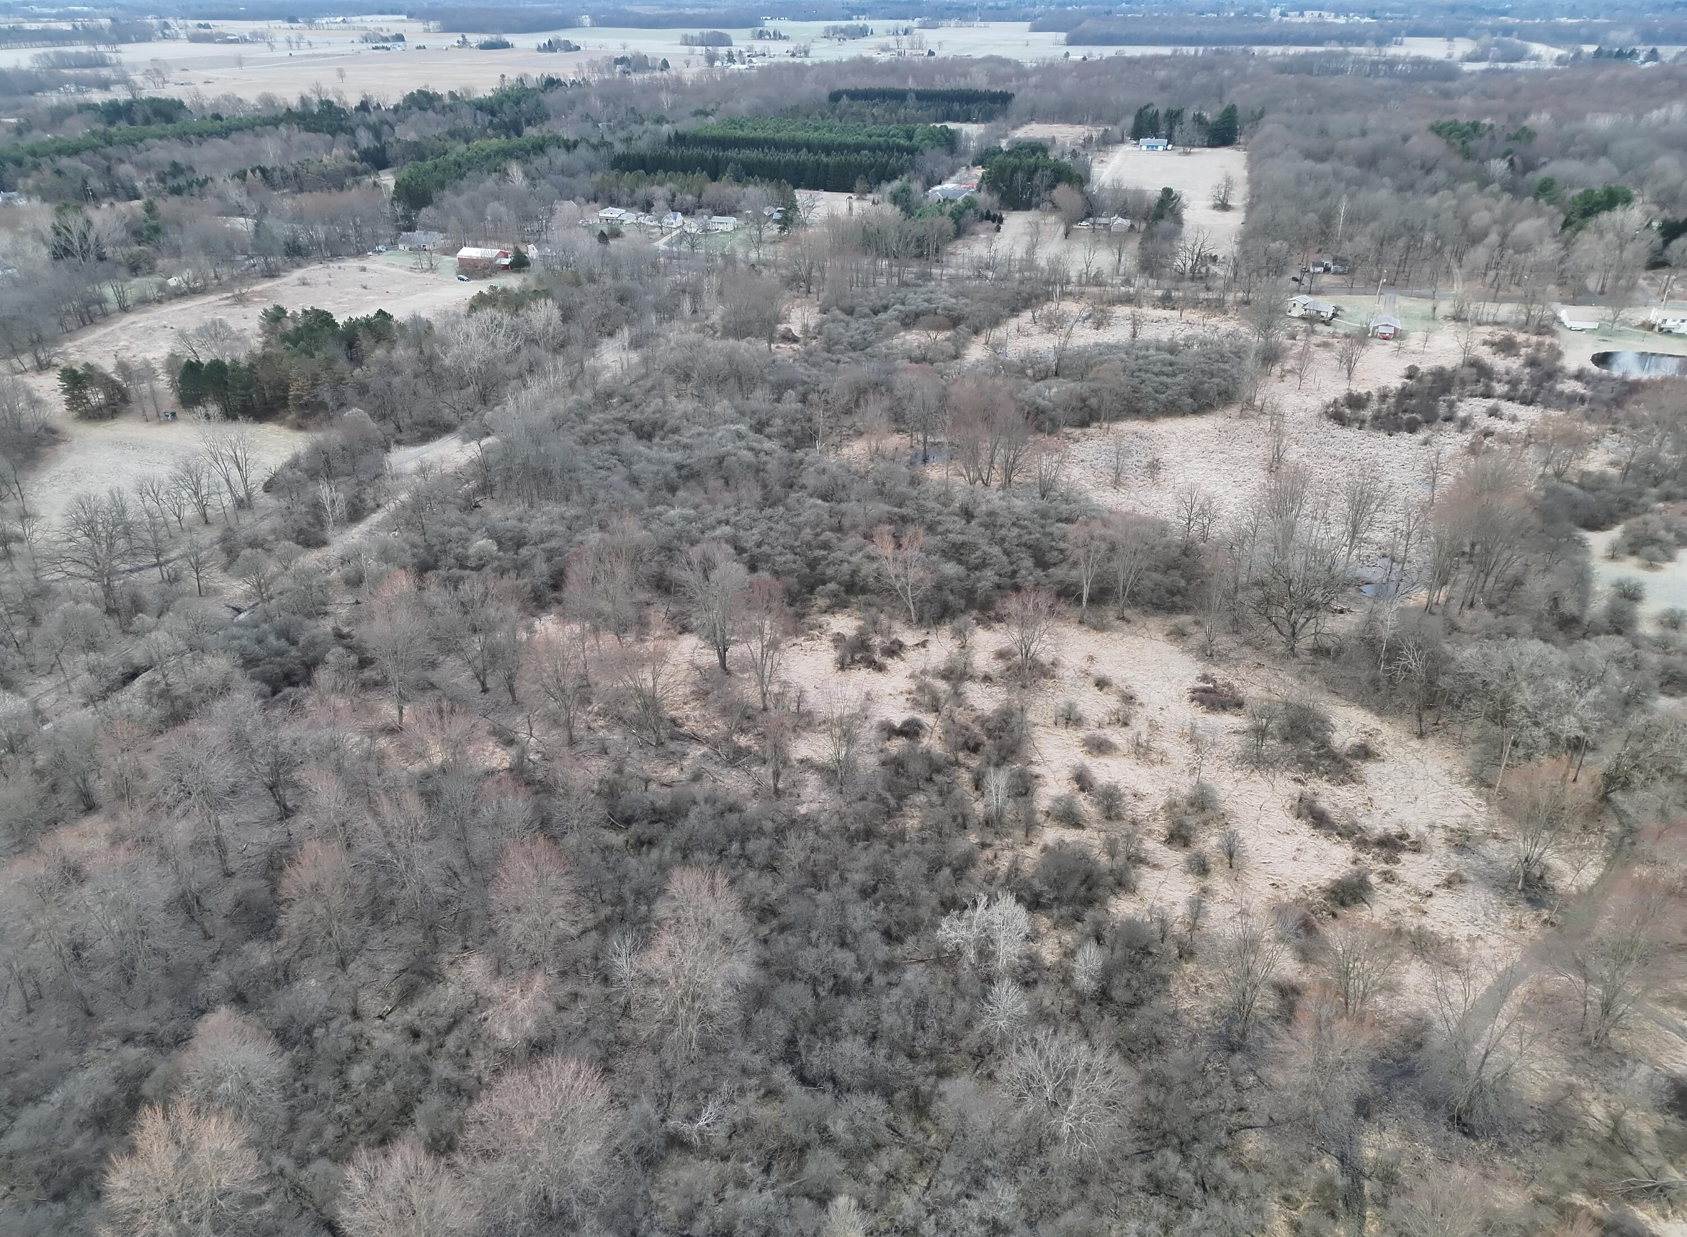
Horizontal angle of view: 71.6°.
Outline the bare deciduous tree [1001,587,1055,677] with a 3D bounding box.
[{"bbox_3d":[32.607,2.668,206.393,9.350,16.902,9.350,0,29,0],"label":"bare deciduous tree"}]

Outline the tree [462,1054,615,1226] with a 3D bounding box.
[{"bbox_3d":[-29.075,51.742,113.135,14.119,20.491,14.119,0,29,0],"label":"tree"}]

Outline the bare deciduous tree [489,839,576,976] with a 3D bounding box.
[{"bbox_3d":[-34.990,33.480,133.580,9.770,19.920,9.580,0,29,0],"label":"bare deciduous tree"}]

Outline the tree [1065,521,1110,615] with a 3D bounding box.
[{"bbox_3d":[46.305,-9.138,223.525,7.981,21.136,7.981,0,29,0],"label":"tree"}]

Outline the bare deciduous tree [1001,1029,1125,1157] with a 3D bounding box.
[{"bbox_3d":[22.372,50.225,120.538,12.453,16.036,12.453,0,29,0],"label":"bare deciduous tree"}]

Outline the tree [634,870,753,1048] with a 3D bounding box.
[{"bbox_3d":[-15.640,36.750,122.200,12.440,25.240,12.200,0,29,0],"label":"tree"}]

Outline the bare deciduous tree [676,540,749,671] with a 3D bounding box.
[{"bbox_3d":[-22.717,-1.777,205.517,12.557,25.538,12.557,0,29,0],"label":"bare deciduous tree"}]

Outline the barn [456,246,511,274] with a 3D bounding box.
[{"bbox_3d":[-151.631,-151.208,491.368,18.000,8.800,11.500,5,29,10],"label":"barn"}]

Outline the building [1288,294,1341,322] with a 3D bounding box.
[{"bbox_3d":[170.311,-112.781,423.138,16.300,7.000,8.500,17,33,29],"label":"building"}]

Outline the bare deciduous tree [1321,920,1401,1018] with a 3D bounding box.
[{"bbox_3d":[56.600,39.360,128.690,7.960,14.380,7.800,0,29,0],"label":"bare deciduous tree"}]

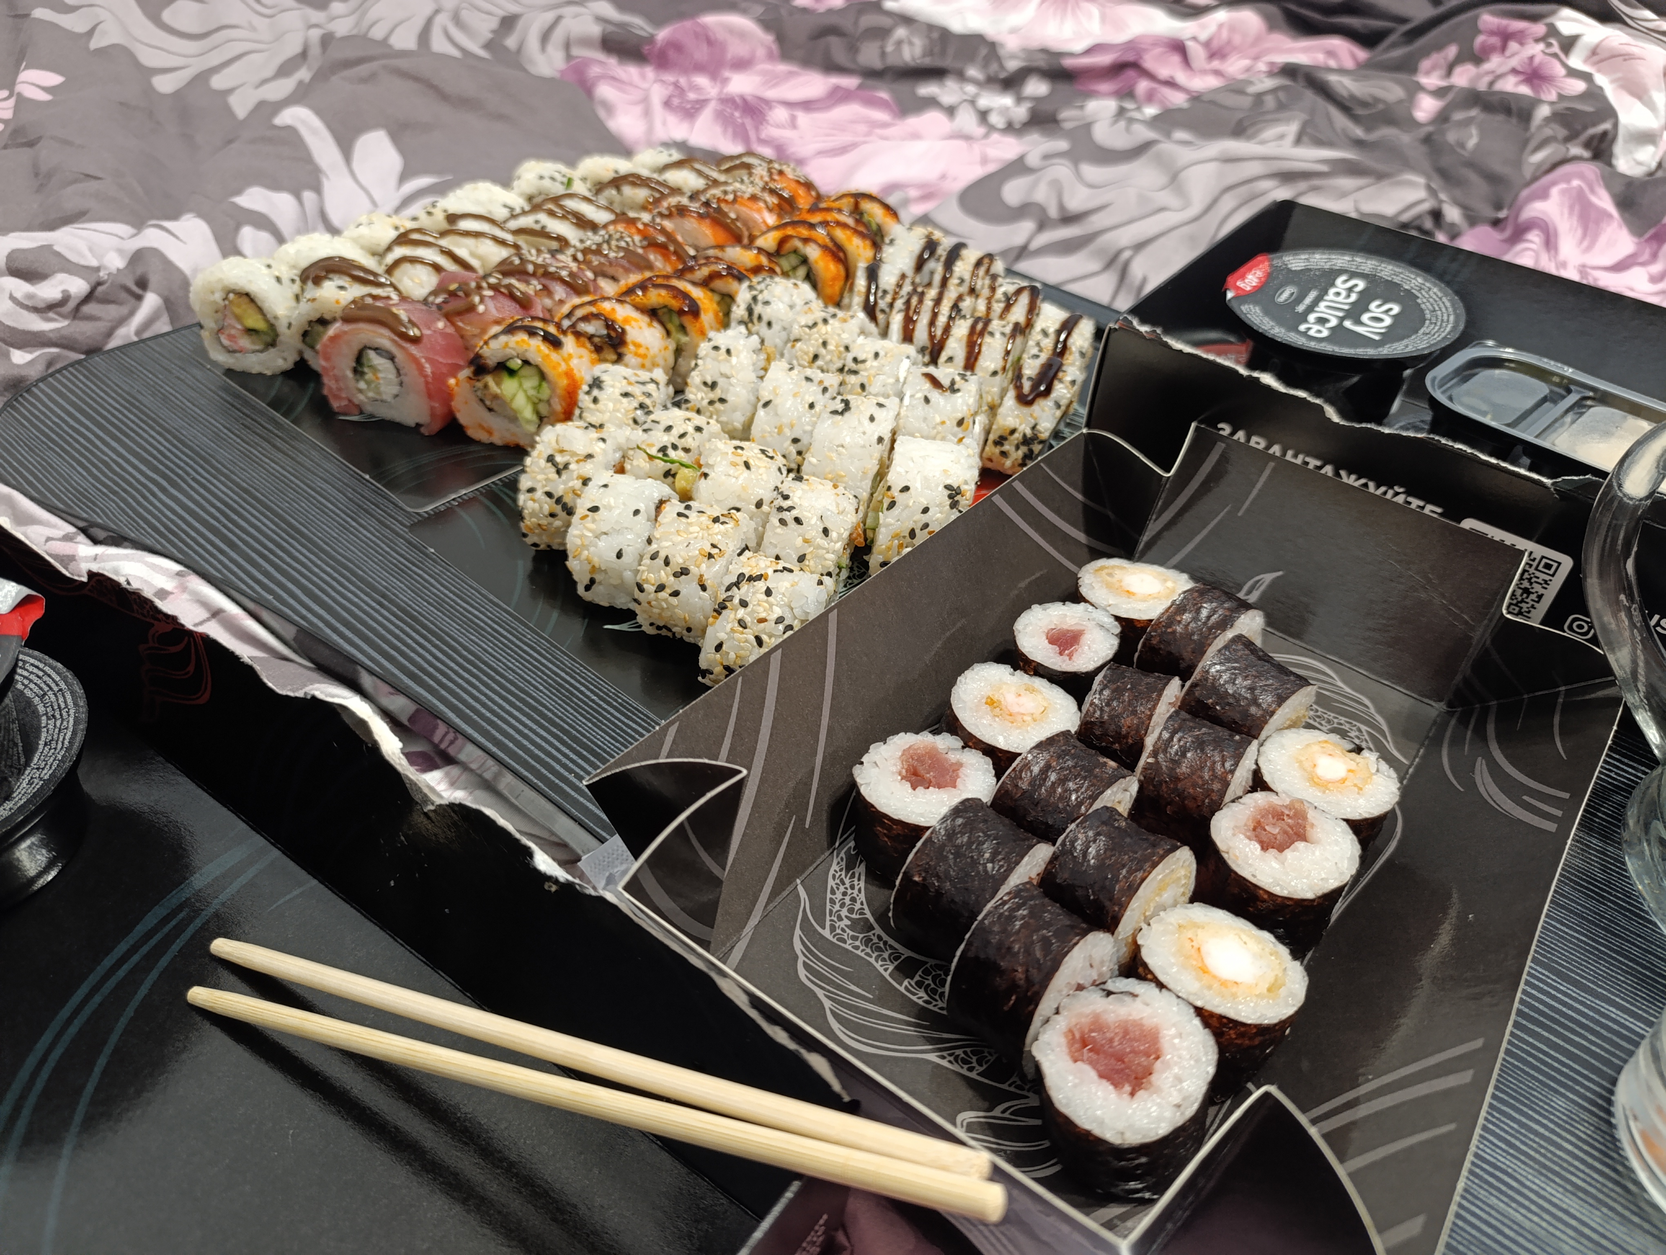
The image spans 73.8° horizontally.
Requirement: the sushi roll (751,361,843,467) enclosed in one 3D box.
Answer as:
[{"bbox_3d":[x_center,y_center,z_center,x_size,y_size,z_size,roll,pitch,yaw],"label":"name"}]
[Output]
[{"bbox_3d":[-0.013,-0.078,0.411,0.024,0.034,0.039,11,37,10],"label":"sushi roll"}]

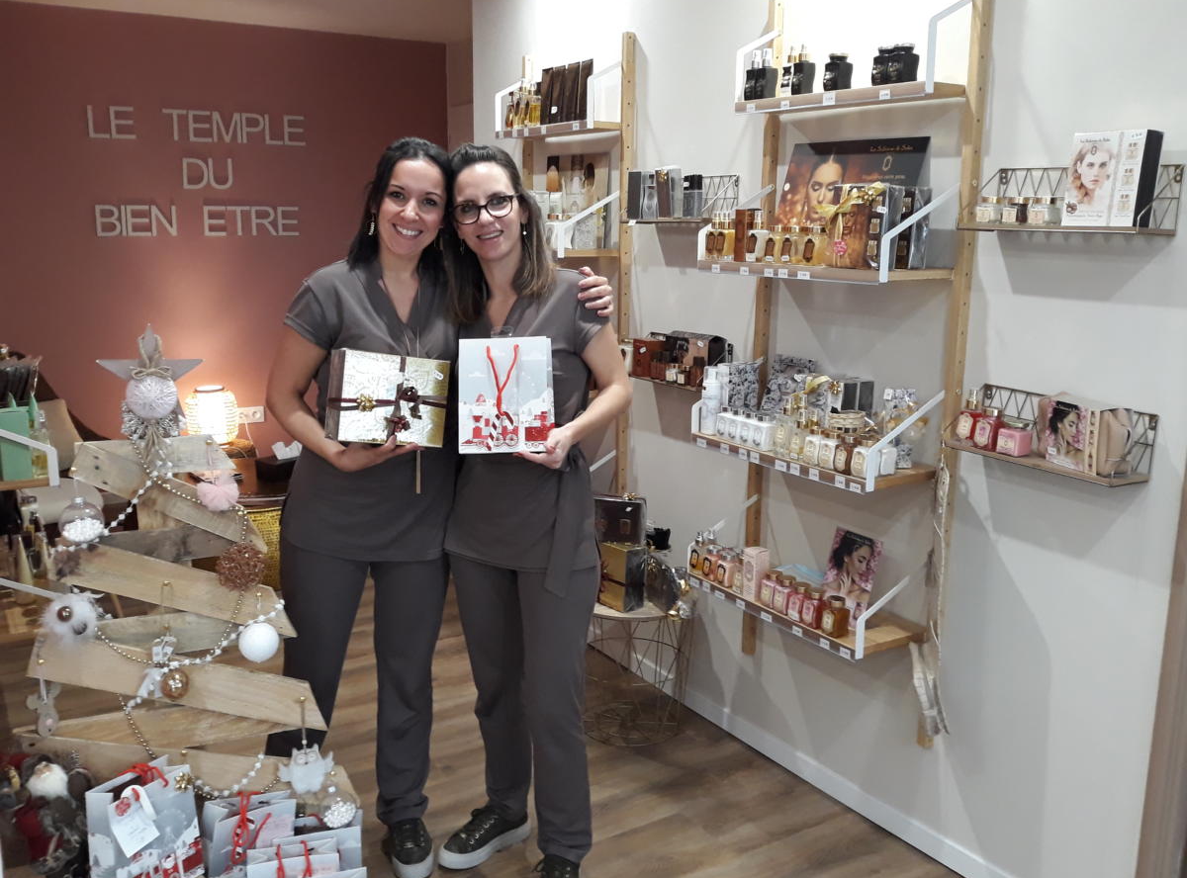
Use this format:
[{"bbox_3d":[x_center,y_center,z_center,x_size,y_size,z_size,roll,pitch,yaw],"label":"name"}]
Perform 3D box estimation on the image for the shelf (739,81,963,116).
[{"bbox_3d":[0.583,-0.799,2.186,0.142,0.026,0.585,-8,15,-34],"label":"shelf"}]

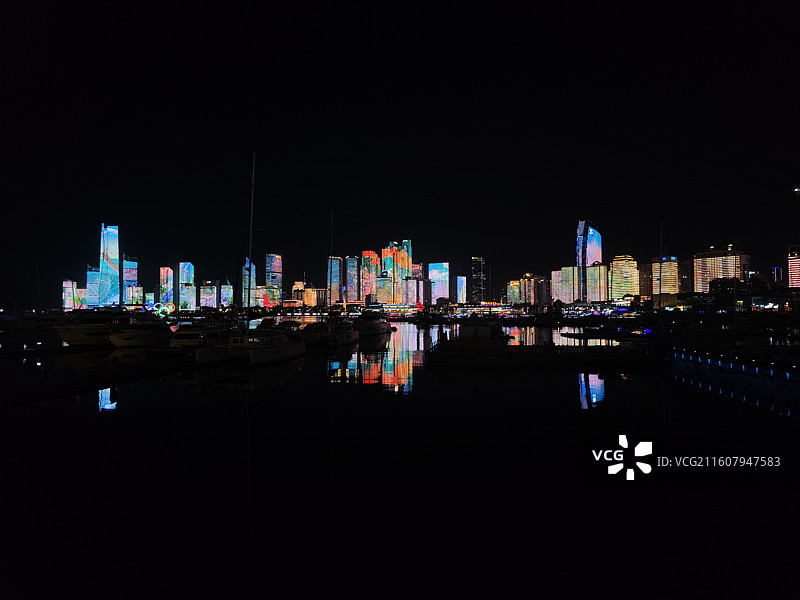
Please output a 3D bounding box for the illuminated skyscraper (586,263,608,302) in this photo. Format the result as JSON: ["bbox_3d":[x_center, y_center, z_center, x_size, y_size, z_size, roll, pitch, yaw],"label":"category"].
[{"bbox_3d":[438.822,-25.597,1178.350,38.000,106.488,32.000,-2,-2,38],"label":"illuminated skyscraper"}]

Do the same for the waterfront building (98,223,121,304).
[{"bbox_3d":[-1173.100,-129.400,2150.000,62.000,360.000,55.000,1,-2,-22],"label":"waterfront building"}]

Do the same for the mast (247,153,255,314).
[{"bbox_3d":[-13.501,-5.373,48.000,0.300,15.800,0.300,2,-2,12],"label":"mast"}]

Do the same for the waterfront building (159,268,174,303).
[{"bbox_3d":[-825.361,-29.628,1877.300,40.000,174.284,38.000,0,-2,-3],"label":"waterfront building"}]

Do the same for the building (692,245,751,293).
[{"bbox_3d":[441.600,-35.000,730.000,62.000,76.900,27.000,-1,-2,36],"label":"building"}]

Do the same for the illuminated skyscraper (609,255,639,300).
[{"bbox_3d":[471.357,-34.118,1118.151,54.000,119.368,38.000,-1,-2,15],"label":"illuminated skyscraper"}]

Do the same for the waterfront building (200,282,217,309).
[{"bbox_3d":[-650.200,-6.800,1800.000,48.000,98.200,36.000,0,-2,-16],"label":"waterfront building"}]

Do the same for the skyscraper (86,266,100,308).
[{"bbox_3d":[-1245.200,-42.900,2170.000,48.000,191.900,44.000,1,-2,-22],"label":"skyscraper"}]

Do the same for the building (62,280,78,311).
[{"bbox_3d":[-1301.900,-12.800,2100.000,42.000,128.400,36.000,1,-2,-23],"label":"building"}]

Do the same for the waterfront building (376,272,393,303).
[{"bbox_3d":[-43.700,-22.600,1500.000,42.000,110.100,35.000,0,-2,-2],"label":"waterfront building"}]

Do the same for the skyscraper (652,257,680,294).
[{"bbox_3d":[525.842,-30.468,1048.342,40.000,107.038,36.000,0,-2,2],"label":"skyscraper"}]

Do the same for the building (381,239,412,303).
[{"bbox_3d":[-7.152,-69.507,1676.422,85.000,230.923,50.000,-1,-2,8],"label":"building"}]

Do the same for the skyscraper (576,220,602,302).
[{"bbox_3d":[510.649,-88.219,1426.188,50.000,246.094,50.000,0,-2,-8],"label":"skyscraper"}]

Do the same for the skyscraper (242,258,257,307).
[{"bbox_3d":[-523.800,-51.300,1850.000,40.000,189.700,38.000,0,-2,-13],"label":"skyscraper"}]

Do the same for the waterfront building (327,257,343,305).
[{"bbox_3d":[-203.300,-48.900,1650.000,42.000,172.300,38.000,0,-2,-5],"label":"waterfront building"}]

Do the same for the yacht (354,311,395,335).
[{"bbox_3d":[-6.299,5.483,124.000,4.900,5.900,16.000,-1,-2,14],"label":"yacht"}]

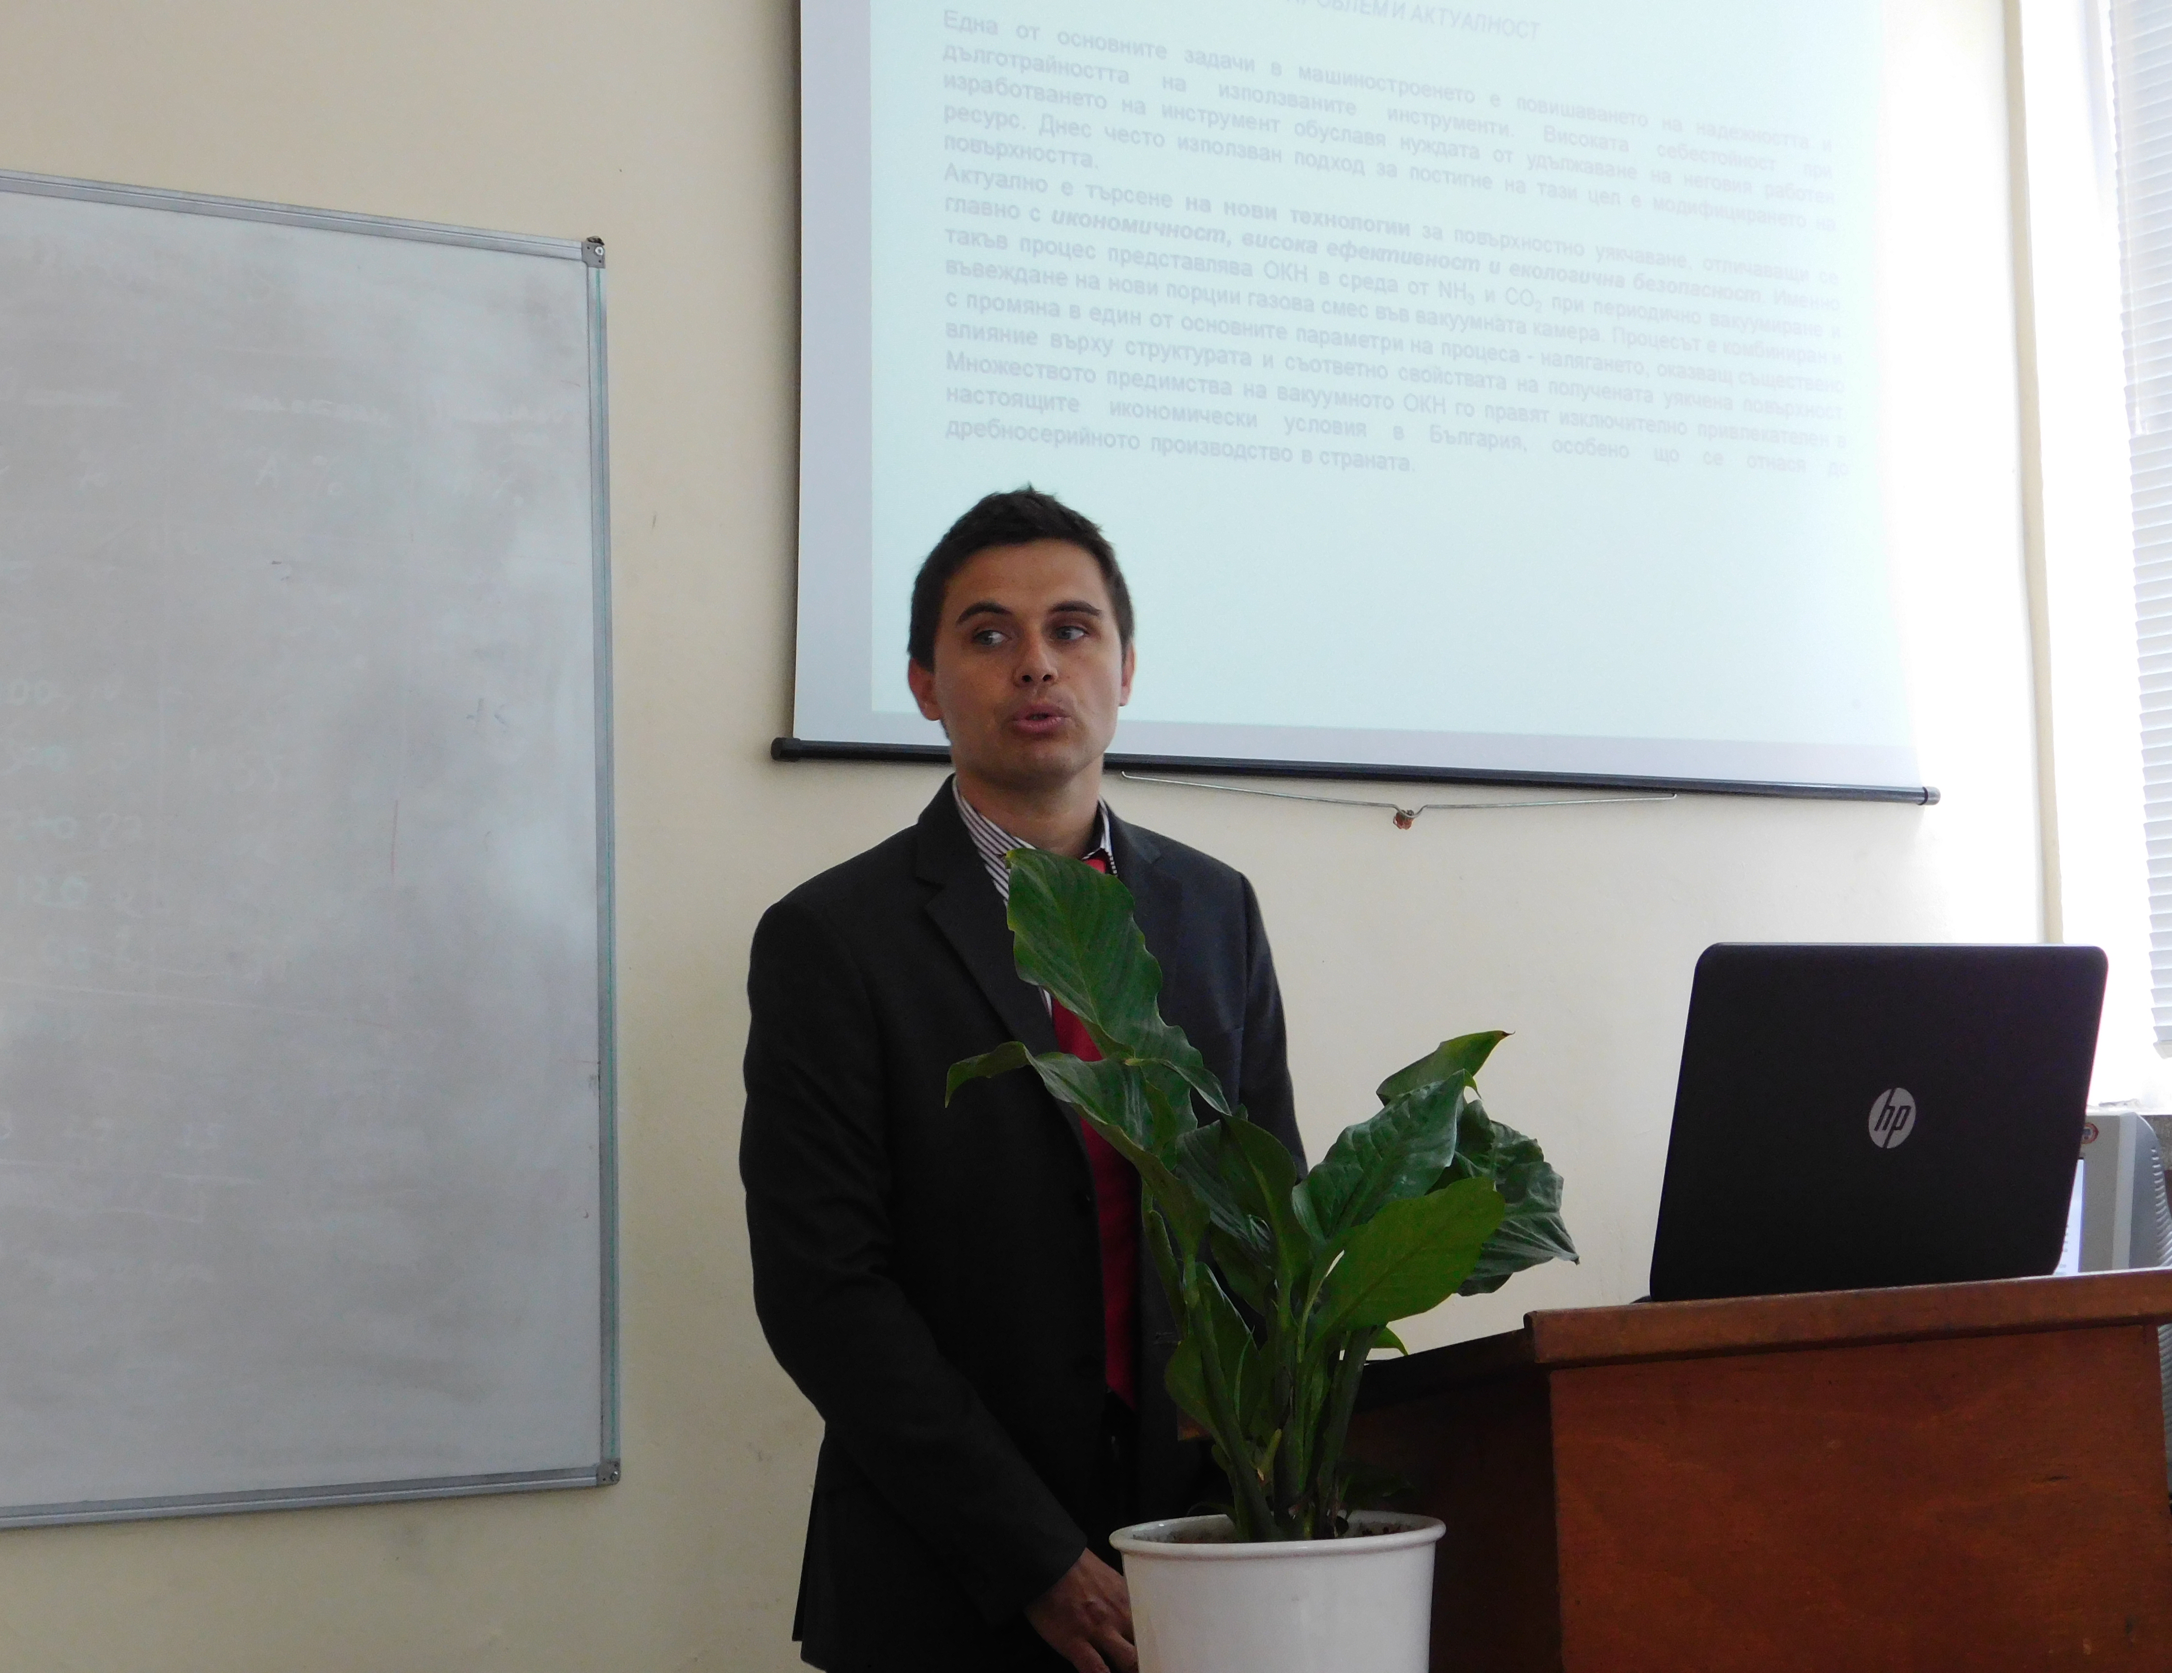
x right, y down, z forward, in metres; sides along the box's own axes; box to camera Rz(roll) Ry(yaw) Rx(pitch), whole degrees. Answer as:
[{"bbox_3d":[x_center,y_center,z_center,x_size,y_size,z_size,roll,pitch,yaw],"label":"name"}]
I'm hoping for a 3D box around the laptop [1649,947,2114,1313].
[{"bbox_3d":[0.484,0.235,2.700,0.384,0.245,0.354,2,-16,-32],"label":"laptop"}]

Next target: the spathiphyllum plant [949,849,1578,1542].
[{"bbox_3d":[0.105,0.212,2.250,0.360,0.400,0.310,-1,-5,0],"label":"spathiphyllum plant"}]

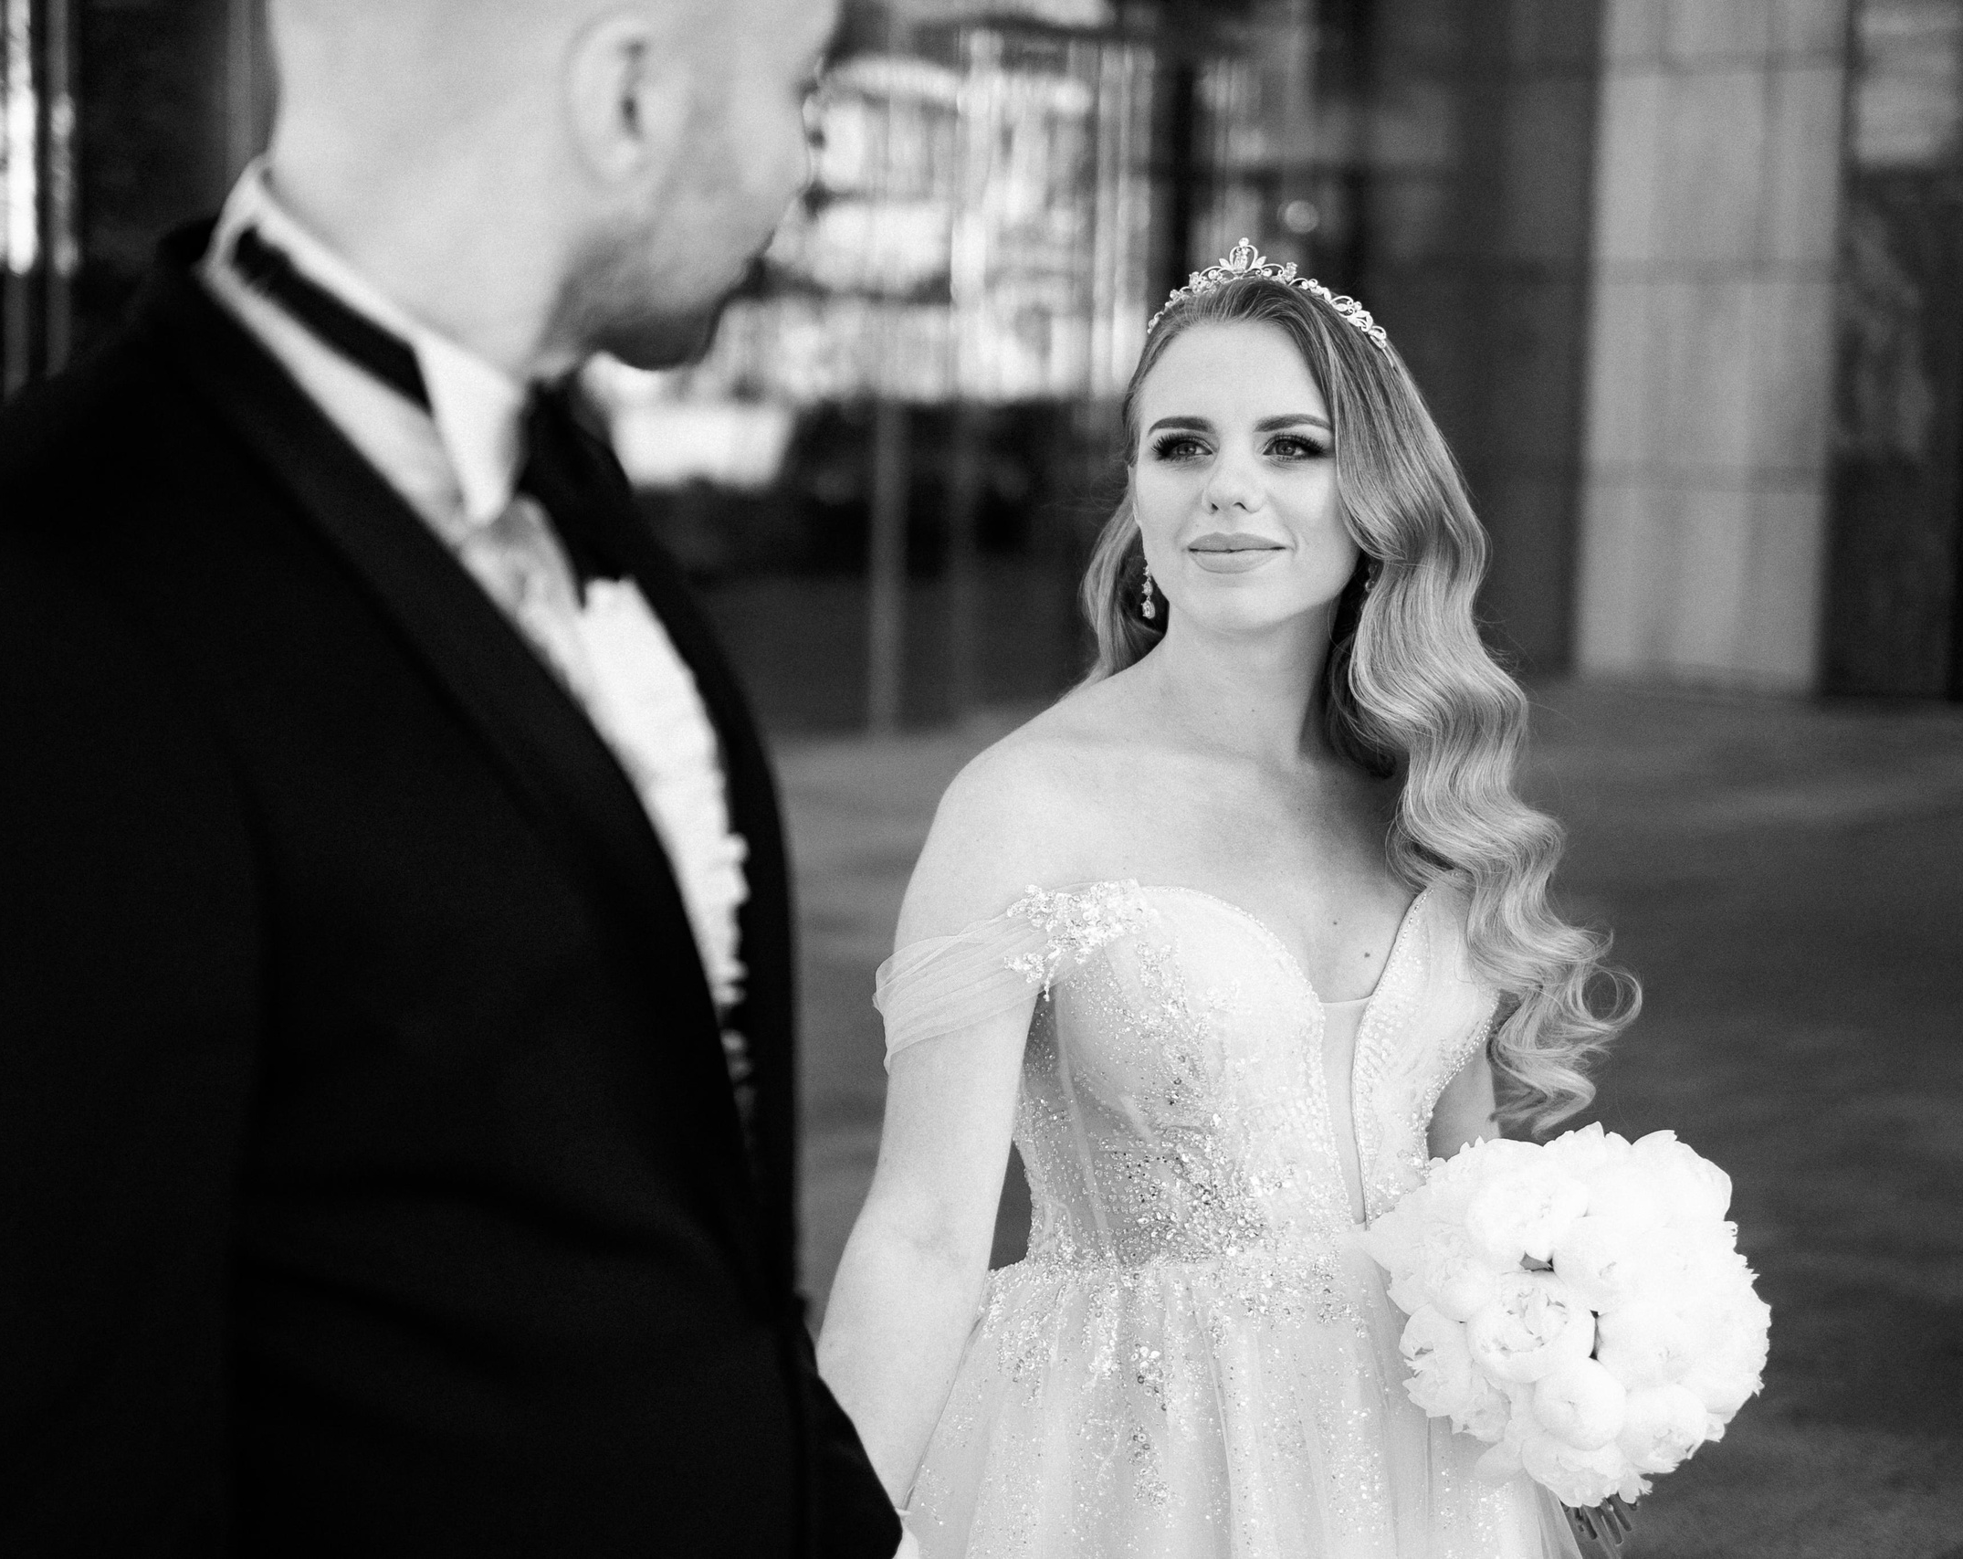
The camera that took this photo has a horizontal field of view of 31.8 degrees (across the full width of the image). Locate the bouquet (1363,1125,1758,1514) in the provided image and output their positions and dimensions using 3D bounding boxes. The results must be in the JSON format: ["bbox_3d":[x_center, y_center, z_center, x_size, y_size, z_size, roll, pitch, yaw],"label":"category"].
[{"bbox_3d":[0.352,0.335,2.070,0.240,0.240,0.220,1,6,-3],"label":"bouquet"}]

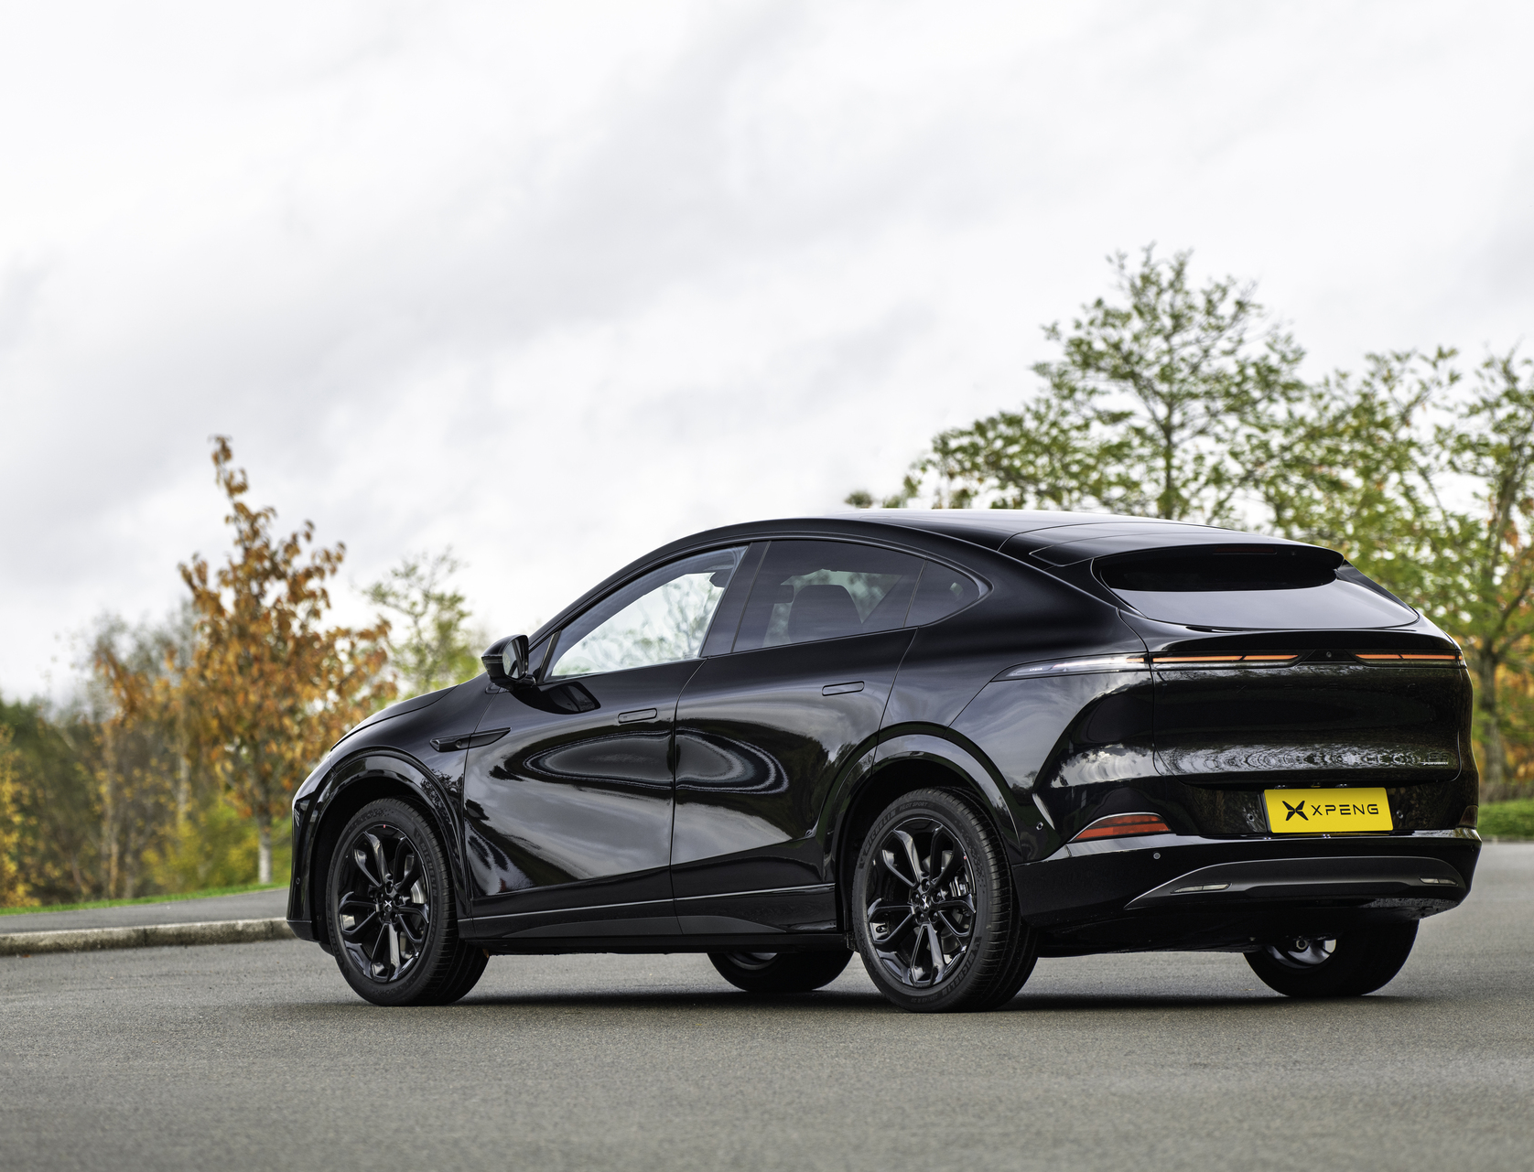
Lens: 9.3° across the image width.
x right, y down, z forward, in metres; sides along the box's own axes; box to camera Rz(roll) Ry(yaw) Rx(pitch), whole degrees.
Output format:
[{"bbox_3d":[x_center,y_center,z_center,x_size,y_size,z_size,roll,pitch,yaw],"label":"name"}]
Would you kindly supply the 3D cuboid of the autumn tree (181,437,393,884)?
[{"bbox_3d":[-3.641,0.568,71.500,1.604,3.407,1.604,-1,-1,0],"label":"autumn tree"}]

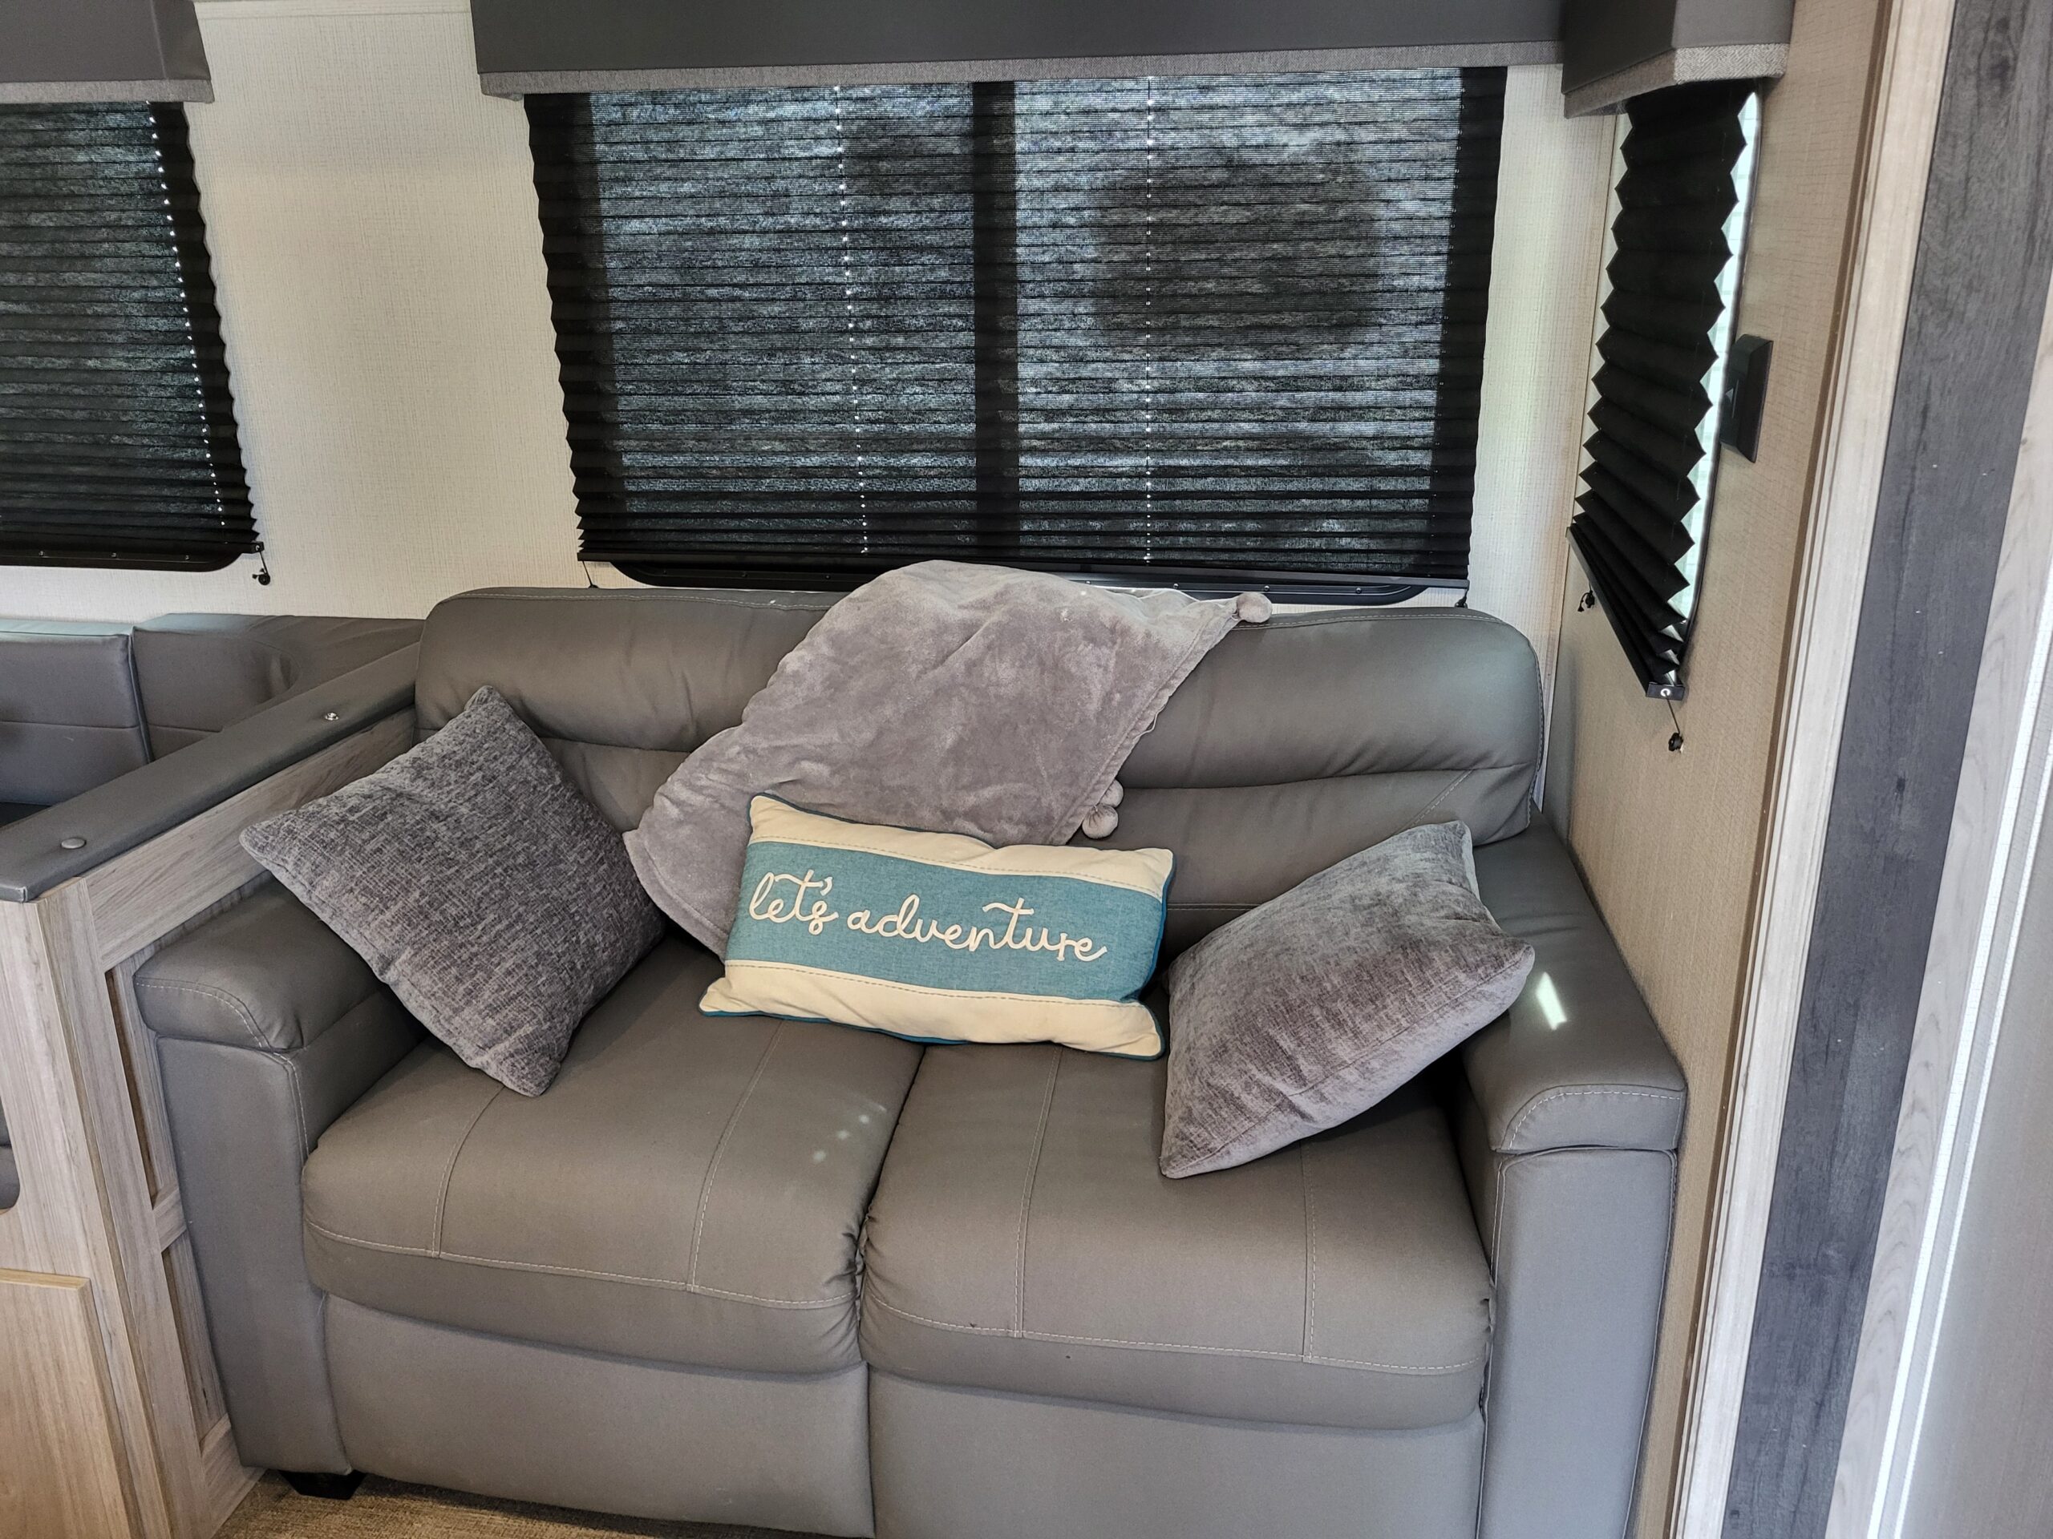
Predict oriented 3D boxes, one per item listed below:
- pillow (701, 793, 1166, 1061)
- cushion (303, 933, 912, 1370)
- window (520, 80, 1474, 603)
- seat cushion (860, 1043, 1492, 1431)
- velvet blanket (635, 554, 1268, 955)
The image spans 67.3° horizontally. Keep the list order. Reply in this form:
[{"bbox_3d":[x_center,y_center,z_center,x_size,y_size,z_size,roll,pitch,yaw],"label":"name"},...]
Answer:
[{"bbox_3d":[-0.101,0.183,1.807,0.538,0.266,0.125,4,-24,13],"label":"pillow"},{"bbox_3d":[-0.411,0.405,1.809,0.594,0.206,0.575,2,18,10],"label":"cushion"},{"bbox_3d":[-0.041,-0.566,2.082,1.275,0.666,0.069,2,18,10],"label":"window"},{"bbox_3d":[0.175,0.430,1.709,0.598,0.206,0.575,2,18,10],"label":"seat cushion"},{"bbox_3d":[-0.088,-0.015,2.000,0.794,0.438,0.325,2,18,10],"label":"velvet blanket"}]

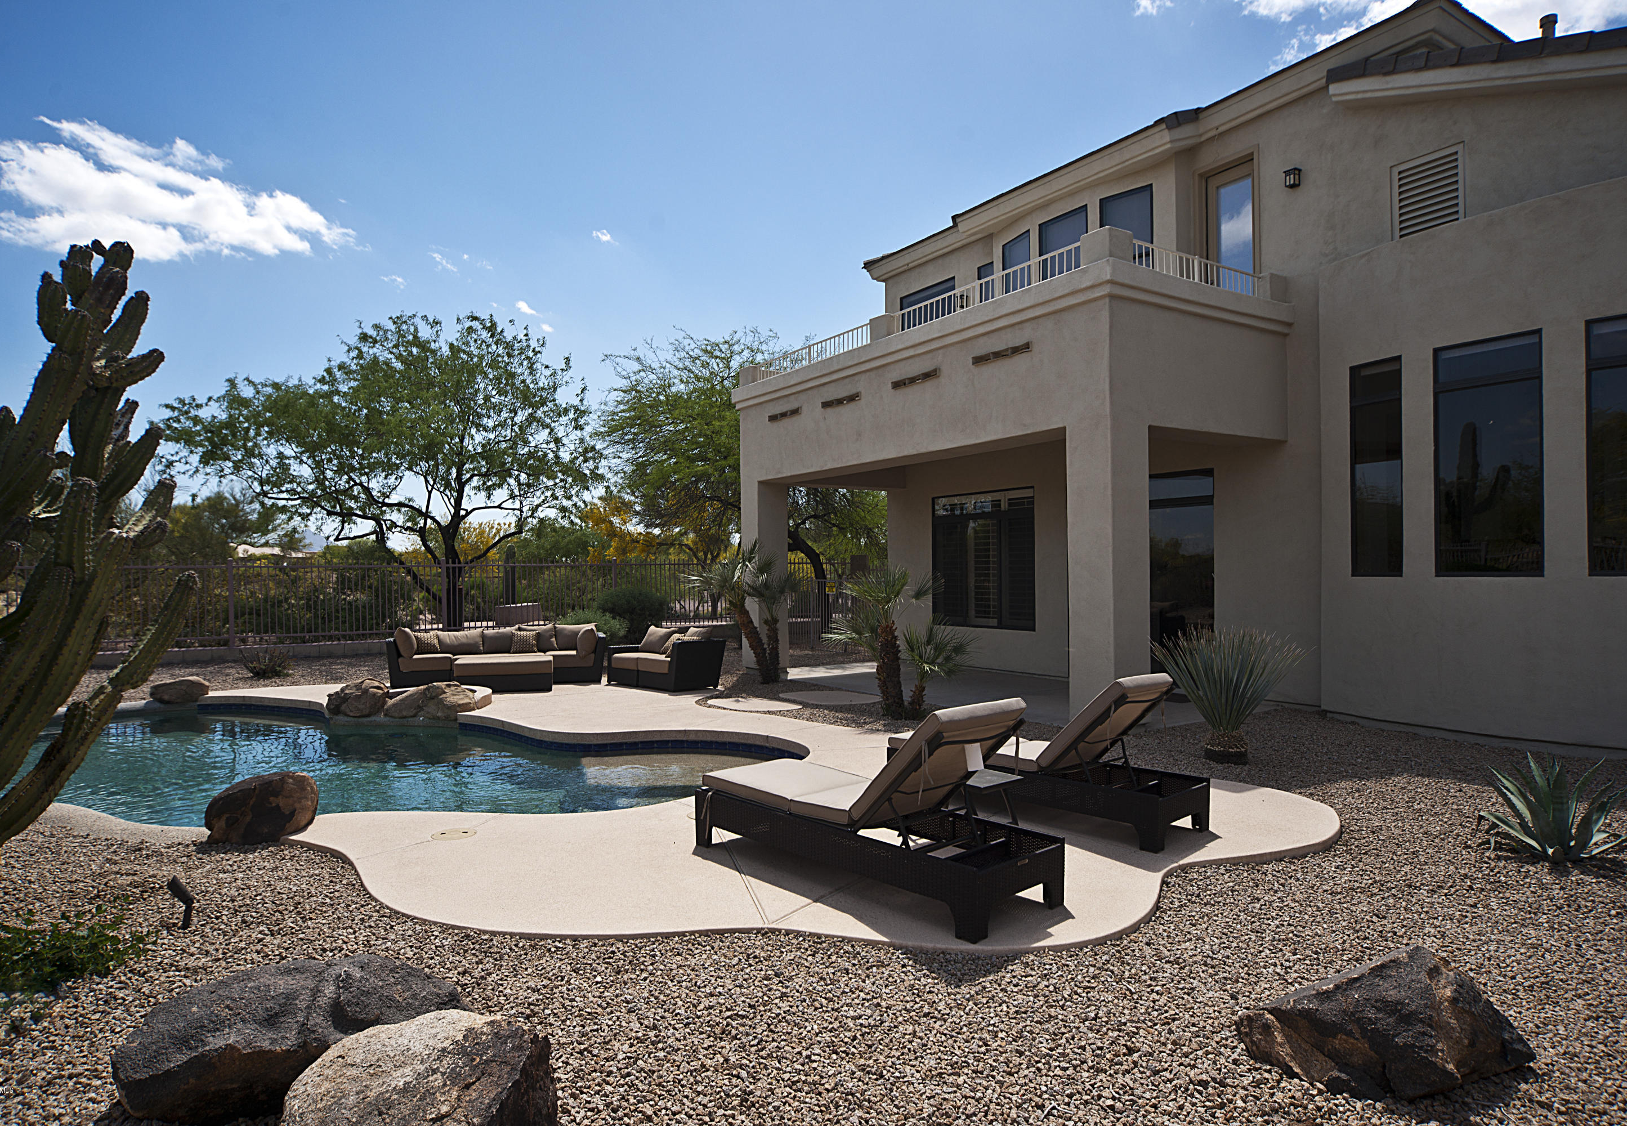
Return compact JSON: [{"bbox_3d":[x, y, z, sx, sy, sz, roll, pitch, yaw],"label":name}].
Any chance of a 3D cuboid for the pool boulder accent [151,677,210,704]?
[{"bbox_3d":[-8.311,1.670,12.300,0.800,0.360,0.520,0,-1,0],"label":"pool boulder accent"}]

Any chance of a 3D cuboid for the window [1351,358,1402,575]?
[{"bbox_3d":[5.830,-0.973,9.720,0.100,2.220,0.600,0,-1,-21],"label":"window"}]

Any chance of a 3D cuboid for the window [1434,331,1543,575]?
[{"bbox_3d":[6.139,-0.961,8.527,0.120,2.158,0.838,0,-1,-32],"label":"window"}]

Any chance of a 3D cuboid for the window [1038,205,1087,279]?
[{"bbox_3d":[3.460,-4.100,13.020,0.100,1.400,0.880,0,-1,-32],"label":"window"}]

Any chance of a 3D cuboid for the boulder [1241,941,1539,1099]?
[{"bbox_3d":[1.879,1.425,3.069,0.850,0.340,0.560,0,0,0],"label":"boulder"}]

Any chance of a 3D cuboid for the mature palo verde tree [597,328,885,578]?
[{"bbox_3d":[-1.285,-1.754,21.500,7.300,7.100,6.800,0,-1,0],"label":"mature palo verde tree"}]

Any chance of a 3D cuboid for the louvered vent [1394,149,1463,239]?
[{"bbox_3d":[6.102,-3.660,9.324,0.100,0.800,0.675,0,-1,-33],"label":"louvered vent"}]

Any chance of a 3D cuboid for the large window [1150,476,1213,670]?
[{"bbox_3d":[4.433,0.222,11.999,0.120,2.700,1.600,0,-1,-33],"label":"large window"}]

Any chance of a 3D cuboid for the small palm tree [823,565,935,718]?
[{"bbox_3d":[0.738,0.886,10.500,1.250,1.680,1.200,0,-1,0],"label":"small palm tree"}]

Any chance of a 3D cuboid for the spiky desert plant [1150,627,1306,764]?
[{"bbox_3d":[3.377,1.055,7.612,1.180,1.060,1.160,-1,0,24],"label":"spiky desert plant"}]

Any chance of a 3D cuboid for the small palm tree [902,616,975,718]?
[{"bbox_3d":[1.409,1.171,10.600,0.840,1.130,0.820,0,-1,0],"label":"small palm tree"}]

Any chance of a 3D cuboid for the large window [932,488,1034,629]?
[{"bbox_3d":[2.649,-0.022,14.781,0.120,2.118,2.322,0,-1,-33],"label":"large window"}]

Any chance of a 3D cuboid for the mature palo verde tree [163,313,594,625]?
[{"bbox_3d":[-8.823,-1.750,19.515,8.400,6.700,7.300,0,0,-24],"label":"mature palo verde tree"}]

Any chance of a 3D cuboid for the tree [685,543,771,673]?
[{"bbox_3d":[-1.257,0.725,13.750,1.230,2.000,1.100,0,-1,0],"label":"tree"}]

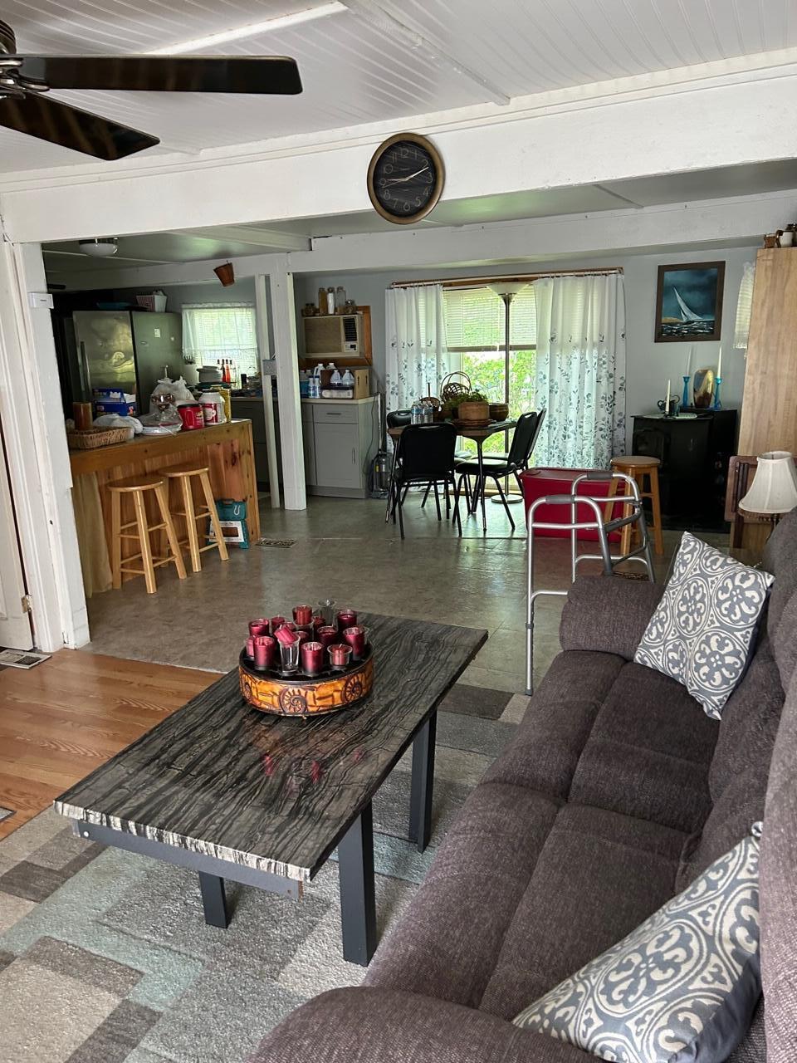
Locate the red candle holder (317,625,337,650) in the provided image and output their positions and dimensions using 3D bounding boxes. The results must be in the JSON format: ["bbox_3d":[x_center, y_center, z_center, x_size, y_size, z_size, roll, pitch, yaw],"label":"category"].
[{"bbox_3d":[-0.198,0.313,2.240,0.057,0.074,0.057,-2,14,0],"label":"red candle holder"}]

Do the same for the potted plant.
[{"bbox_3d":[0.602,-1.010,6.447,0.260,0.235,0.260,-2,14,0],"label":"potted plant"}]

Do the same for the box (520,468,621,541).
[{"bbox_3d":[1.285,-0.197,5.804,0.730,0.440,0.430,5,16,27],"label":"box"}]

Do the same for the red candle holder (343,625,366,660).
[{"bbox_3d":[-0.134,0.339,2.421,0.060,0.080,0.060,-2,14,0],"label":"red candle holder"}]

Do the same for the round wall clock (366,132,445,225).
[{"bbox_3d":[0.025,-1.205,2.726,0.300,0.300,0.045,6,16,26],"label":"round wall clock"}]

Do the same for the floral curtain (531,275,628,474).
[{"bbox_3d":[1.474,-1.152,6.623,0.750,1.830,0.110,5,16,27],"label":"floral curtain"}]

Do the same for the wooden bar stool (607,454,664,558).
[{"bbox_3d":[1.583,-0.180,5.353,0.340,0.610,0.340,-1,14,2],"label":"wooden bar stool"}]

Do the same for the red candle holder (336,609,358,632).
[{"bbox_3d":[-0.155,0.287,2.515,0.058,0.073,0.058,6,16,26],"label":"red candle holder"}]

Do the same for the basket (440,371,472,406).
[{"bbox_3d":[0.479,-1.127,6.723,0.260,0.400,0.220,-1,14,3],"label":"basket"}]

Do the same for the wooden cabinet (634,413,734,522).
[{"bbox_3d":[2.168,-0.505,6.051,0.670,0.800,0.560,5,16,27],"label":"wooden cabinet"}]

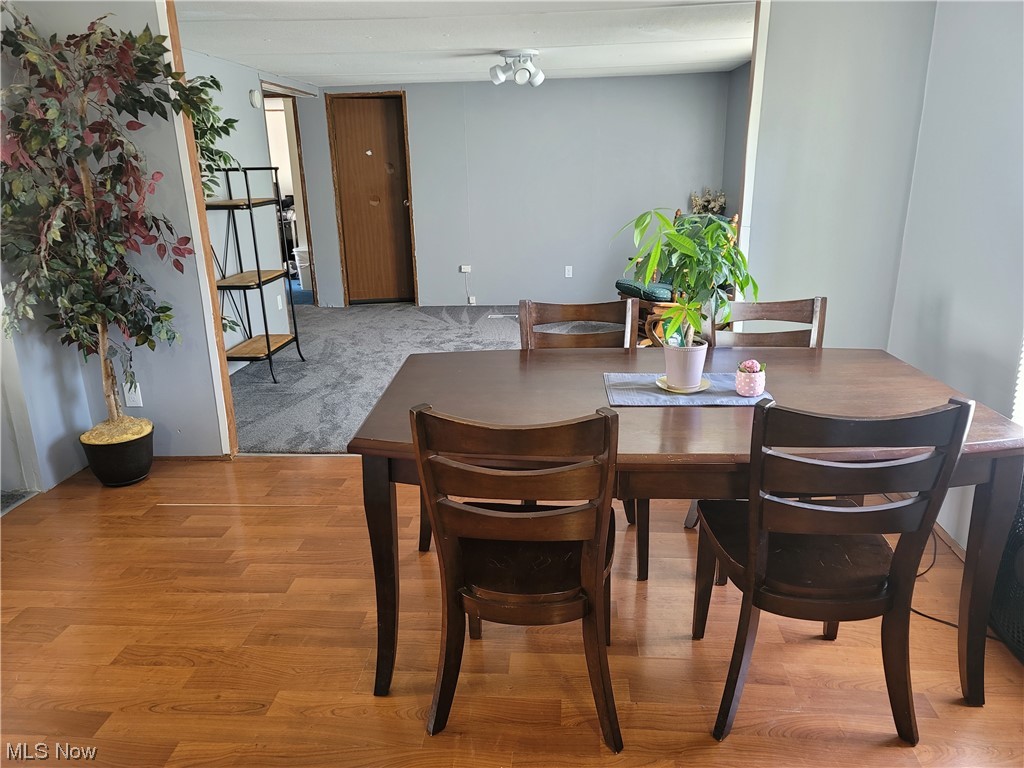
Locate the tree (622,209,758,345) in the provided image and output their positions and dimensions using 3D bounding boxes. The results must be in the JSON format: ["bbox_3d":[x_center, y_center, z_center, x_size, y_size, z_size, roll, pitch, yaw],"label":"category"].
[{"bbox_3d":[0.524,-0.319,2.199,0.420,0.398,0.380,0,18,3],"label":"tree"}]

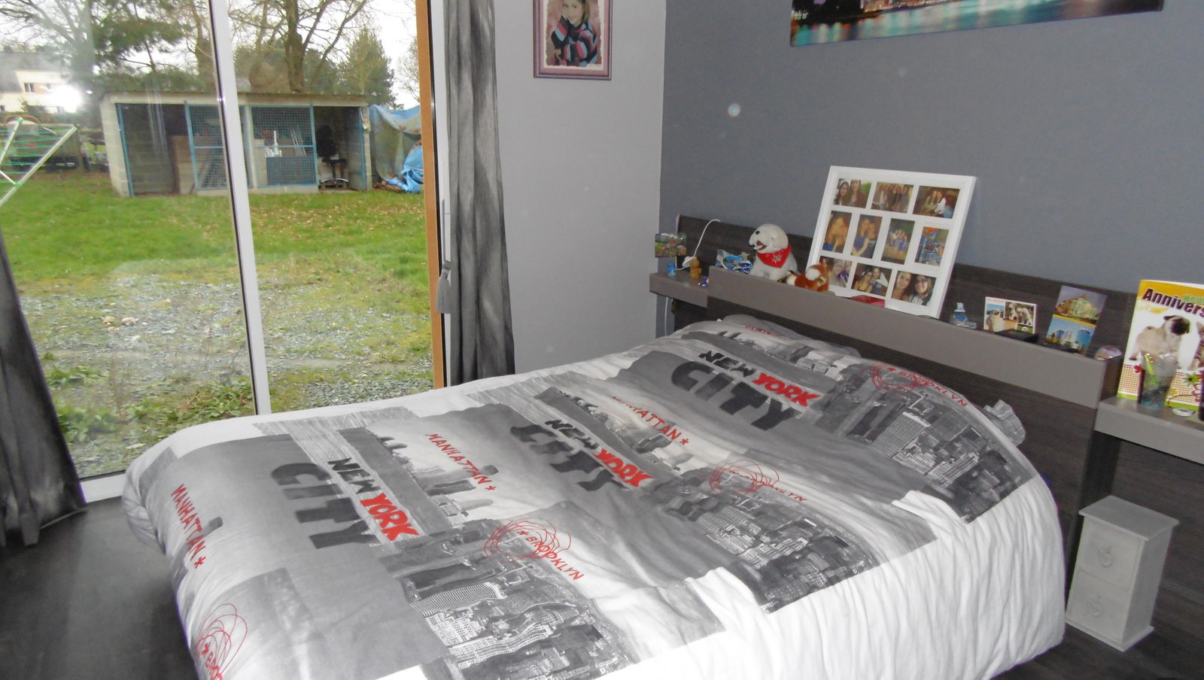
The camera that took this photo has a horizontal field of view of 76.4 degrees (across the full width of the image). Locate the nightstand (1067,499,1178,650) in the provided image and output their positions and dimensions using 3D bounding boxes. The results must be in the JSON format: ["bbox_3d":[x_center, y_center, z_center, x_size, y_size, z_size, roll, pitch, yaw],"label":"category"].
[{"bbox_3d":[1.379,0.621,2.053,0.177,0.324,0.167,-9,19,-31],"label":"nightstand"}]

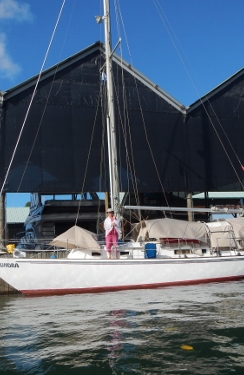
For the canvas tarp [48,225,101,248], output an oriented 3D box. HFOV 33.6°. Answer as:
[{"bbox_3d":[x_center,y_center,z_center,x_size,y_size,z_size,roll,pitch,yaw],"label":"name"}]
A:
[{"bbox_3d":[-1.626,1.682,13.736,1.566,0.788,1.364,0,-6,-19],"label":"canvas tarp"}]

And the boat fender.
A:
[{"bbox_3d":[-3.313,2.140,13.079,0.404,0.283,0.283,0,-6,-19],"label":"boat fender"}]

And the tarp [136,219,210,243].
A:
[{"bbox_3d":[1.828,1.586,14.928,2.121,0.838,1.717,0,-6,-19],"label":"tarp"}]

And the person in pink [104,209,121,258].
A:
[{"bbox_3d":[-0.308,1.535,13.423,0.485,1.656,0.343,-2,-6,-1],"label":"person in pink"}]

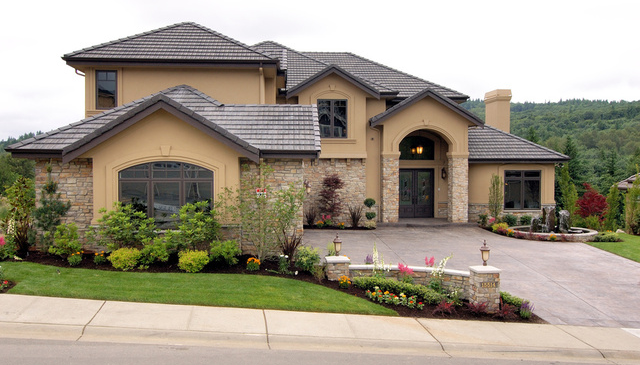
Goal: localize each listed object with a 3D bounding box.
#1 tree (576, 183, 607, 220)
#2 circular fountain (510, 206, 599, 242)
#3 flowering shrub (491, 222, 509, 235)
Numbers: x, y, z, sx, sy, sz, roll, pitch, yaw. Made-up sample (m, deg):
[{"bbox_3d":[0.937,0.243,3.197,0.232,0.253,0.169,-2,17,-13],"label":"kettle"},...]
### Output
[{"bbox_3d":[13.417,1.026,28.900,1.600,2.100,1.550,0,2,-5],"label":"tree"},{"bbox_3d":[10.202,1.673,25.600,3.600,1.270,3.600,0,2,0],"label":"circular fountain"},{"bbox_3d":[7.825,2.002,25.500,0.780,0.520,0.700,0,2,-5],"label":"flowering shrub"}]

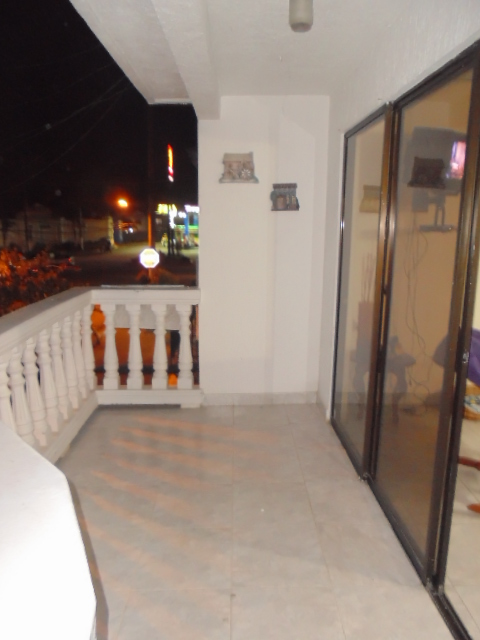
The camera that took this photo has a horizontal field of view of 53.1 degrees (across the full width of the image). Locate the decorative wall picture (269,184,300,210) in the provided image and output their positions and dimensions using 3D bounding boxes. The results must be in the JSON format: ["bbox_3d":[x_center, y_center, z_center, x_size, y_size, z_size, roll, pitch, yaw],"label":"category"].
[{"bbox_3d":[0.344,-0.935,3.654,0.210,0.205,0.040,0,12,-1],"label":"decorative wall picture"}]

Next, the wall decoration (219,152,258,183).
[{"bbox_3d":[-0.009,-1.144,3.607,0.300,0.215,0.040,0,12,-1],"label":"wall decoration"}]

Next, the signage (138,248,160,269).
[{"bbox_3d":[-3.415,-2.355,18.200,0.750,0.750,0.040,-2,12,-10],"label":"signage"}]

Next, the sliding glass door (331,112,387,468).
[{"bbox_3d":[0.714,-0.159,3.017,0.050,2.020,0.820,0,12,-1],"label":"sliding glass door"}]

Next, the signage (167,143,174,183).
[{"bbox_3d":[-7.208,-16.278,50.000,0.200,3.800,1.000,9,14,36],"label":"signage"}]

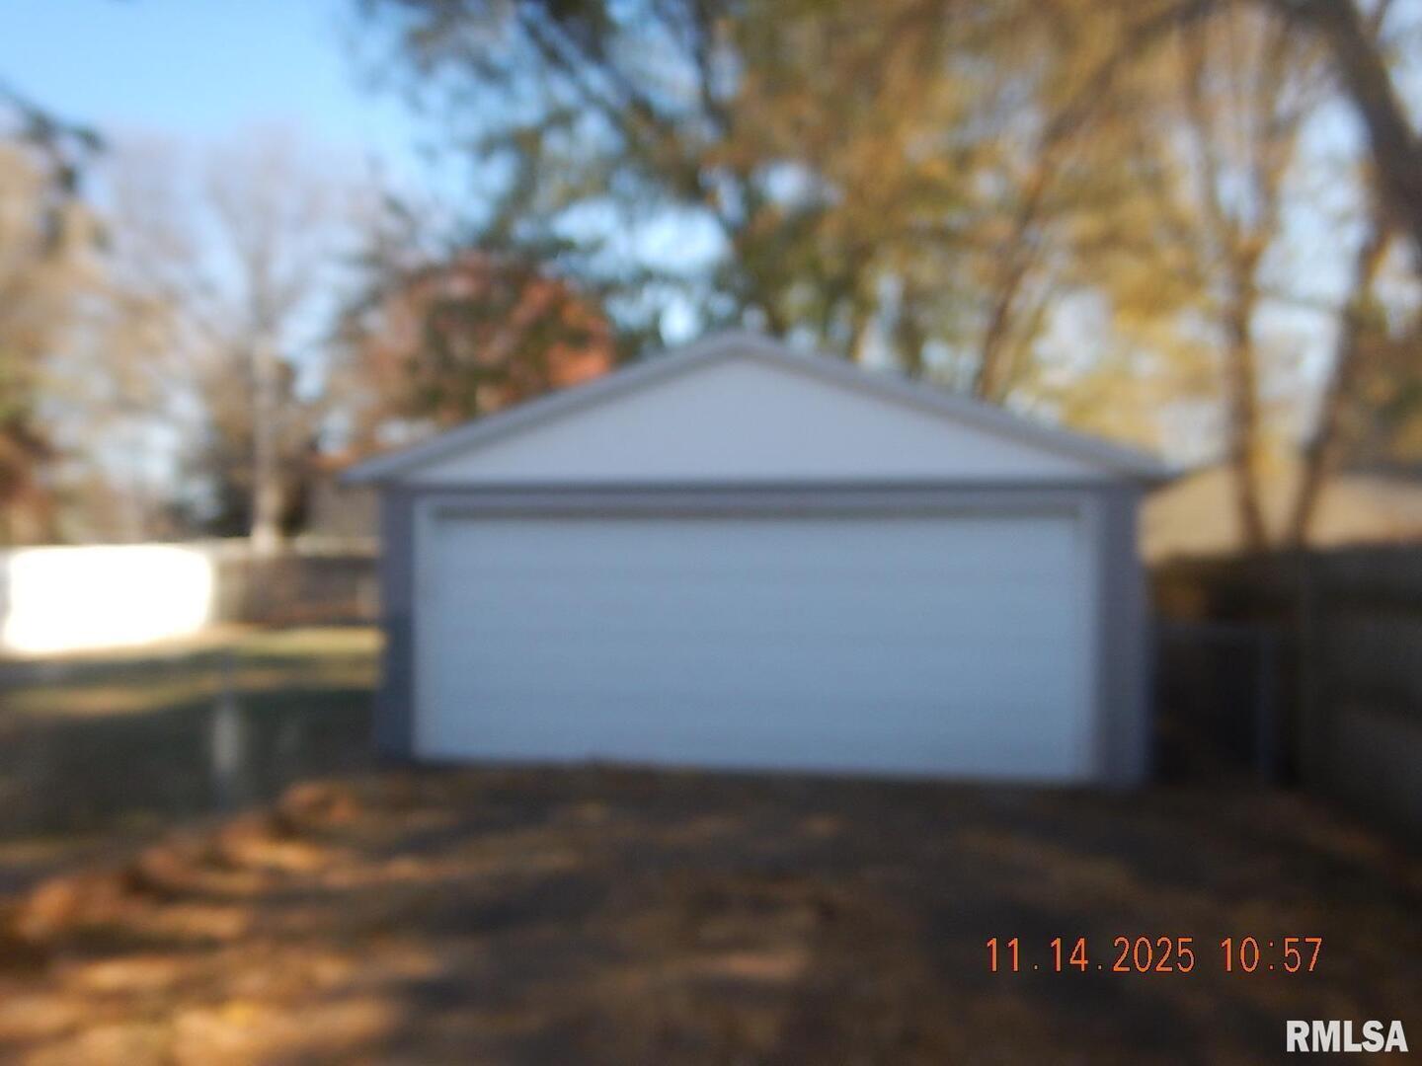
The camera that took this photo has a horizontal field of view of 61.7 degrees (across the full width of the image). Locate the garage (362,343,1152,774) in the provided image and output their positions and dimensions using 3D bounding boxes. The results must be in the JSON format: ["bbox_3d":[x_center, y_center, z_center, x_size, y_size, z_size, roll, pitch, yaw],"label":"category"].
[{"bbox_3d":[0.722,0.288,12.650,6.428,3.447,6.800,0,-2,9],"label":"garage"}]

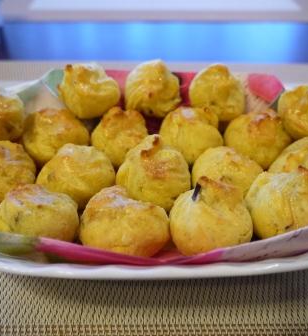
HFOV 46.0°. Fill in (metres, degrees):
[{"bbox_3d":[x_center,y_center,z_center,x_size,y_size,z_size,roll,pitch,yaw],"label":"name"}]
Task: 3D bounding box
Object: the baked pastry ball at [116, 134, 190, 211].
[{"bbox_3d":[0.000,0.003,0.218,0.044,0.043,0.044,1,40,0],"label":"baked pastry ball"}]

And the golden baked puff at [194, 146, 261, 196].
[{"bbox_3d":[0.044,0.004,0.221,0.042,0.036,0.042,0,40,0],"label":"golden baked puff"}]

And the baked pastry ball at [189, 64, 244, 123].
[{"bbox_3d":[0.050,-0.060,0.292,0.044,0.042,0.044,0,40,0],"label":"baked pastry ball"}]

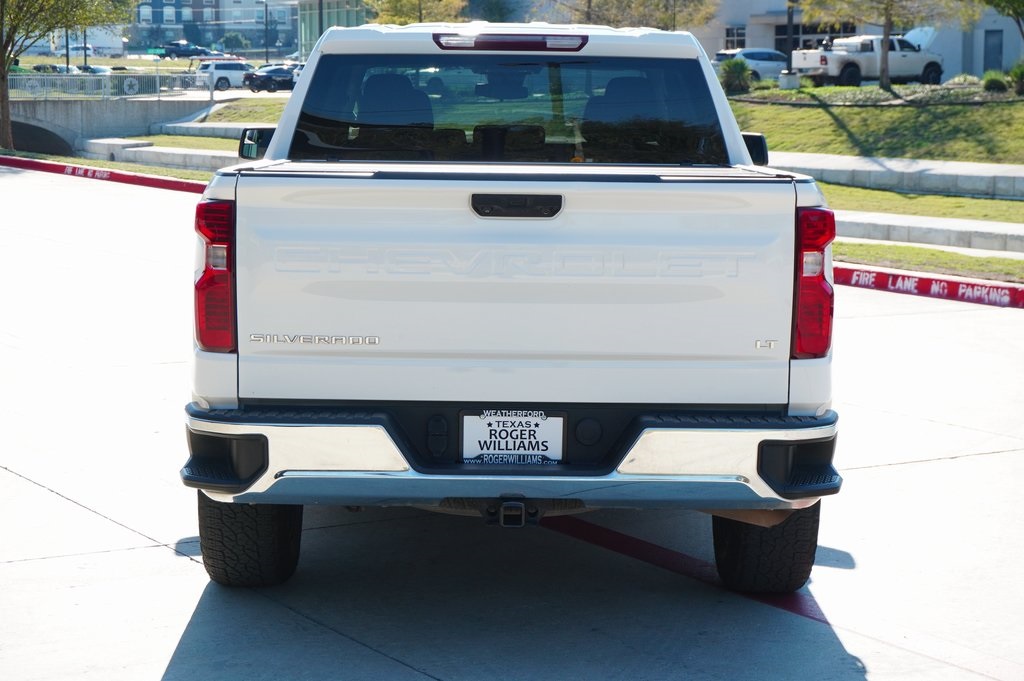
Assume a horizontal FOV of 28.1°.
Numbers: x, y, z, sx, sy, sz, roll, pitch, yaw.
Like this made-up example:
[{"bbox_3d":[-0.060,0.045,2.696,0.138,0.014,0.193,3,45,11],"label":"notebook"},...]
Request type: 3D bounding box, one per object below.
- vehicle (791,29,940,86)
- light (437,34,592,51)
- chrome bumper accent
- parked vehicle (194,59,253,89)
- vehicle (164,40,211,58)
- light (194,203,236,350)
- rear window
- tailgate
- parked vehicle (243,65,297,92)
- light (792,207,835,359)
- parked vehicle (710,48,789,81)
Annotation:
[{"bbox_3d":[13.898,-10.927,80.000,5.950,2.050,2.050,-3,7,-25],"label":"vehicle"},{"bbox_3d":[-0.004,-1.156,7.968,0.605,0.067,0.070,1,6,-1],"label":"light"},{"bbox_3d":[0.000,0.334,6.043,1.916,0.283,0.380,1,6,-1],"label":"chrome bumper accent"},{"bbox_3d":[-17.588,-16.643,129.000,4.950,1.870,1.980,-6,9,-45],"label":"parked vehicle"},{"bbox_3d":[-35.530,-31.516,222.000,5.800,1.920,2.000,-5,8,-38],"label":"vehicle"},{"bbox_3d":[-0.862,-0.192,6.015,0.120,0.441,0.200,1,6,-1],"label":"light"},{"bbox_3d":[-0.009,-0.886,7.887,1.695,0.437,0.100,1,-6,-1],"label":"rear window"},{"bbox_3d":[0.011,-0.158,5.960,1.623,0.666,0.120,1,6,-1],"label":"tailgate"},{"bbox_3d":[-13.563,-15.561,122.000,1.880,1.520,4.800,7,9,44],"label":"parked vehicle"},{"bbox_3d":[0.882,-0.176,6.039,0.123,0.445,0.200,1,6,-1],"label":"light"},{"bbox_3d":[11.521,-12.475,93.000,4.700,1.700,1.900,-3,7,-27],"label":"parked vehicle"}]

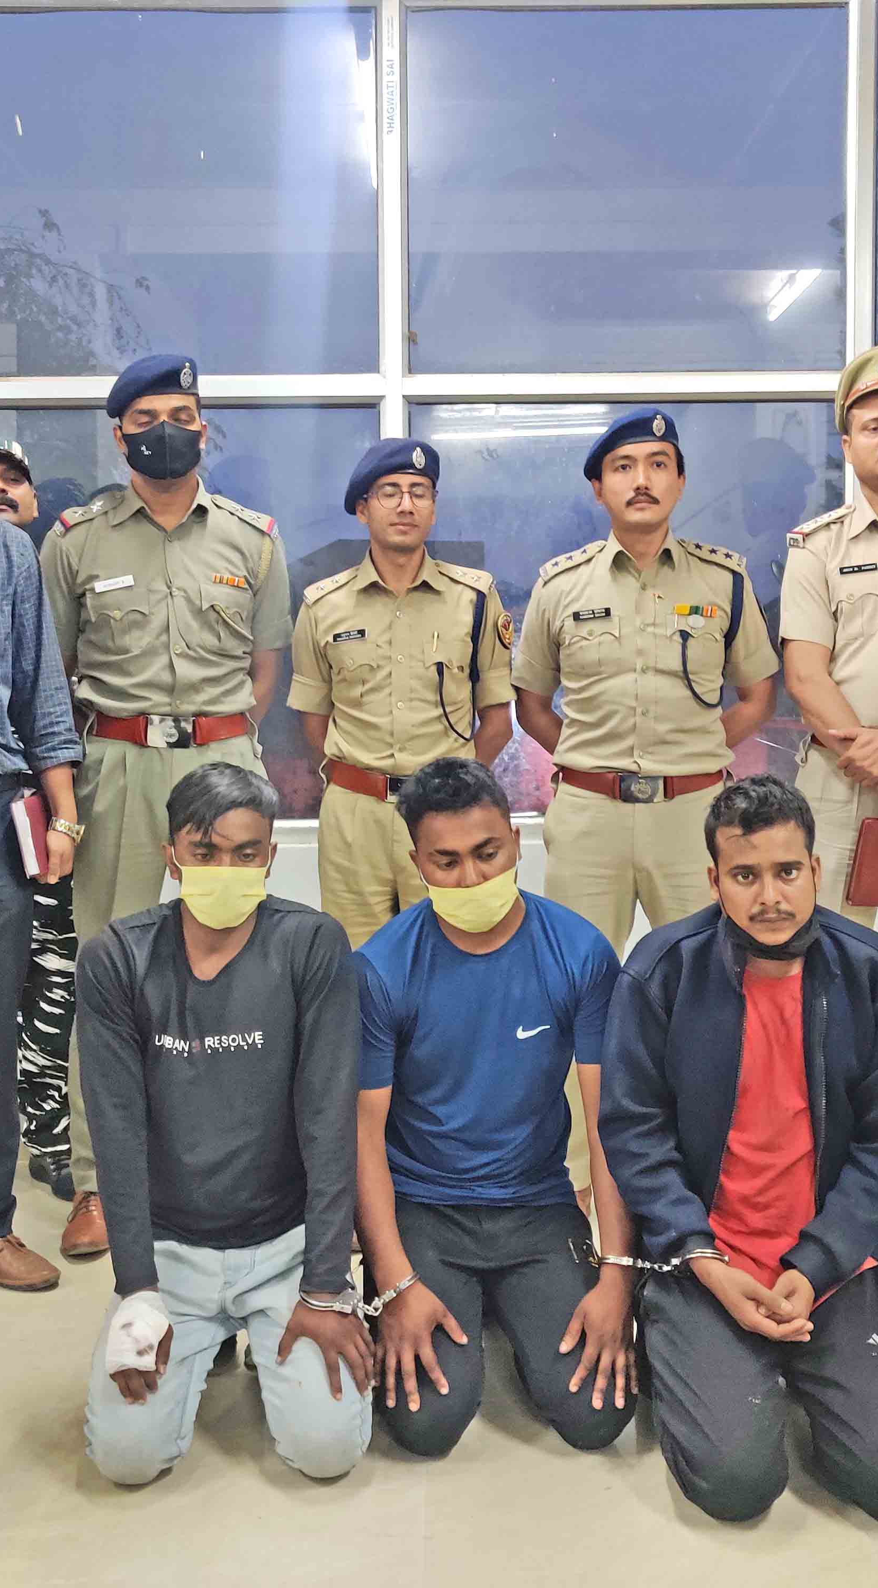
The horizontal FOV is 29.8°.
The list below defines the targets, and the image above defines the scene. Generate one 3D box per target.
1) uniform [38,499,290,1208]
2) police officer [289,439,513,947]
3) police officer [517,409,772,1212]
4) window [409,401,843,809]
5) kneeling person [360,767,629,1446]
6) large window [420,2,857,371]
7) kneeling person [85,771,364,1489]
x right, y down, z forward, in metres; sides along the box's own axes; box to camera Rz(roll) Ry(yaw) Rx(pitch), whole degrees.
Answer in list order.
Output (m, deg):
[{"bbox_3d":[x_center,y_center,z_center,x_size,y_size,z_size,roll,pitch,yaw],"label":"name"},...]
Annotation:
[{"bbox_3d":[-0.583,0.101,3.471,0.510,1.498,0.320,-1,3,-7],"label":"uniform"},{"bbox_3d":[-0.086,0.091,3.460,0.460,1.644,0.350,0,3,0],"label":"police officer"},{"bbox_3d":[0.439,0.035,3.488,0.550,1.720,0.360,0,3,6],"label":"police officer"},{"bbox_3d":[0.443,-0.439,3.906,1.033,0.966,0.060,0,3,0],"label":"window"},{"bbox_3d":[0.088,0.440,2.695,0.450,0.990,0.660,-1,3,-3],"label":"kneeling person"},{"bbox_3d":[0.439,-1.411,3.859,1.029,0.840,0.060,0,3,0],"label":"large window"},{"bbox_3d":[-0.326,0.449,2.623,0.450,0.985,0.660,-1,3,-6],"label":"kneeling person"}]

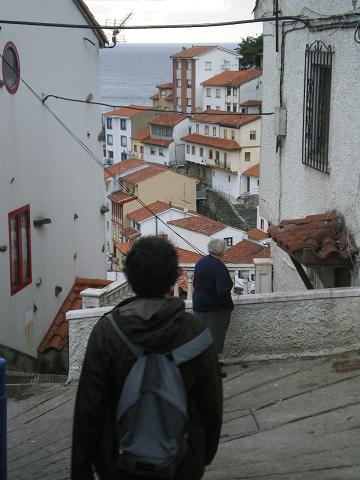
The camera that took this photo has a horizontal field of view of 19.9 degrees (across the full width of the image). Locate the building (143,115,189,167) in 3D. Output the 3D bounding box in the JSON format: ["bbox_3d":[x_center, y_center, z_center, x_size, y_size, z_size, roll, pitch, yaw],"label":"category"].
[{"bbox_3d":[-0.912,-14.914,151.306,6.200,7.000,6.400,-8,13,-35],"label":"building"}]

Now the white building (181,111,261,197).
[{"bbox_3d":[7.645,-12.551,144.502,7.500,10.500,17.000,-5,12,-26],"label":"white building"}]

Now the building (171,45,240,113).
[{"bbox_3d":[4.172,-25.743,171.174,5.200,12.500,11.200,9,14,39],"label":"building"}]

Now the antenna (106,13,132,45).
[{"bbox_3d":[-1.162,-3.998,19.394,0.420,0.620,0.800,-4,11,-18],"label":"antenna"}]

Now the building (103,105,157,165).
[{"bbox_3d":[-6.657,-16.561,163.008,8.000,9.200,6.900,-9,14,-39],"label":"building"}]

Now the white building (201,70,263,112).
[{"bbox_3d":[9.929,-22.372,163.143,8.500,8.200,9.800,-7,13,-33],"label":"white building"}]

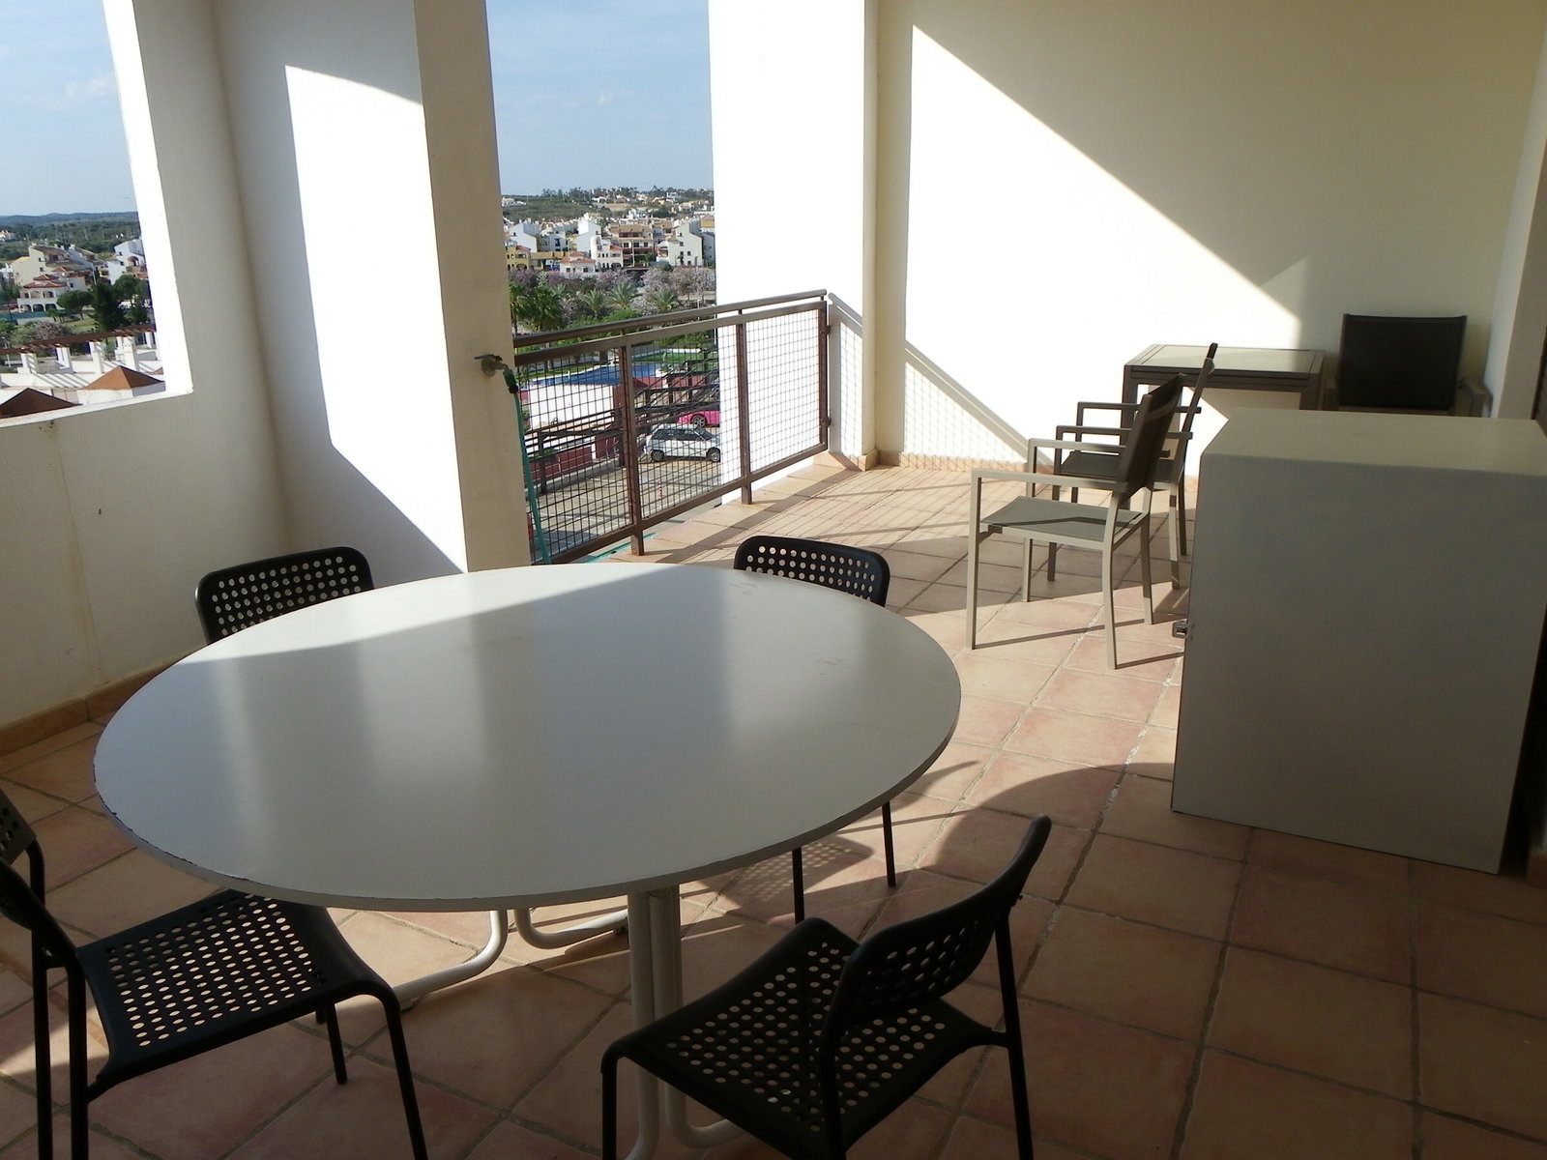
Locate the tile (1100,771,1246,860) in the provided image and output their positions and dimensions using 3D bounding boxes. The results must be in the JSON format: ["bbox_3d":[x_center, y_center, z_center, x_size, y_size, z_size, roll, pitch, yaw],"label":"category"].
[{"bbox_3d":[0.997,0.581,2.837,0.330,0.015,0.330,8,20,26],"label":"tile"}]

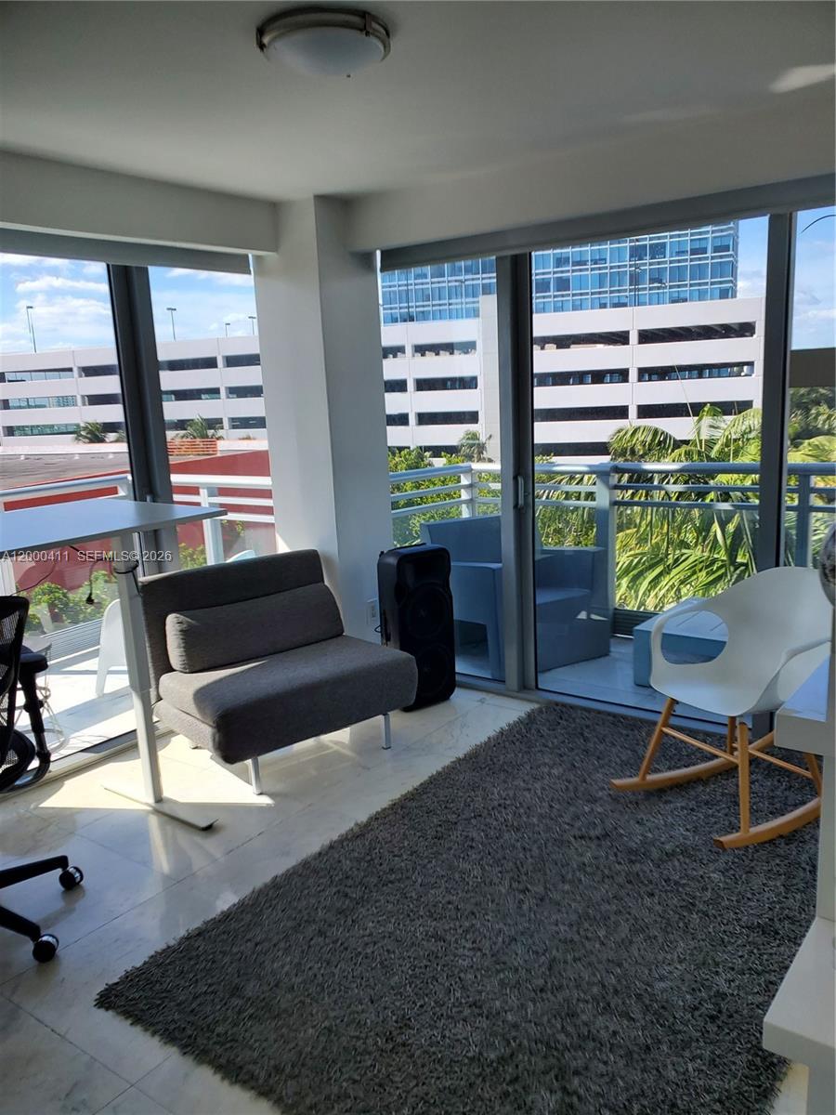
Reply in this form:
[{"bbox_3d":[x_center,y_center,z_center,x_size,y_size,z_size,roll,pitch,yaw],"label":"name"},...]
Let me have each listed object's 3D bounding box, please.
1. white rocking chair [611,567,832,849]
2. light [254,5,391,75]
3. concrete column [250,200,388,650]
[{"bbox_3d":[1.177,0.489,3.002,0.820,0.830,0.610,-9,13,-27],"label":"white rocking chair"},{"bbox_3d":[-0.238,-1.274,2.121,0.338,0.095,0.338,-3,12,1],"label":"light"},{"bbox_3d":[-0.473,-0.526,4.415,0.440,2.455,0.420,6,14,37],"label":"concrete column"}]

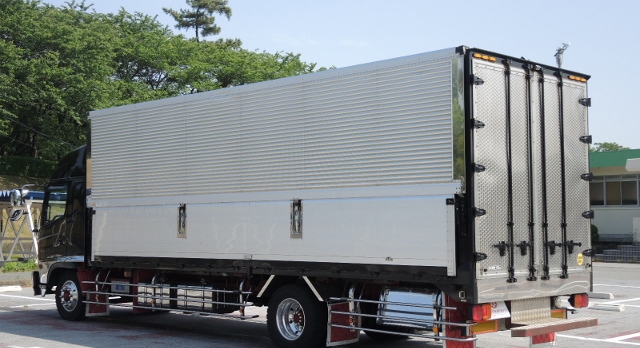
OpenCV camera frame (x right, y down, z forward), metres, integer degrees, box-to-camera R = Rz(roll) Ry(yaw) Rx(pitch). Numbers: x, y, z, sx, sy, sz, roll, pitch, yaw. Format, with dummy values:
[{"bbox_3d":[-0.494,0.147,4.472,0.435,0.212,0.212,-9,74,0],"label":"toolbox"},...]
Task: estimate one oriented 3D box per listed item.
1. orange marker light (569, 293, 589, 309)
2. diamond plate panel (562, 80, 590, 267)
[{"bbox_3d":[3.136,1.530,10.260,0.101,0.157,0.263,-4,-5,45],"label":"orange marker light"},{"bbox_3d":[3.082,0.032,10.262,0.045,2.257,0.587,-4,-5,45],"label":"diamond plate panel"}]

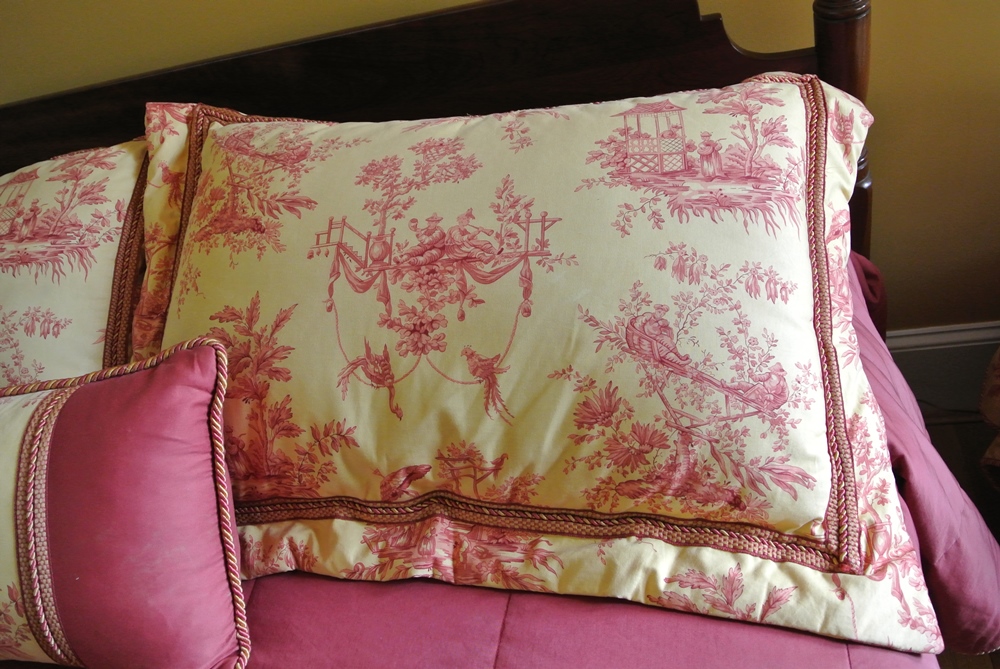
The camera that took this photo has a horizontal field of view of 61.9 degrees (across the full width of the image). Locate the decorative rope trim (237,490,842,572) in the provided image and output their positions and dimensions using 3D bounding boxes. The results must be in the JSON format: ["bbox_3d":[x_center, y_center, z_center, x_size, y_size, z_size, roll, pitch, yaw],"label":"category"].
[{"bbox_3d":[-0.014,0.185,0.805,0.650,0.050,0.035,1,3,12],"label":"decorative rope trim"}]

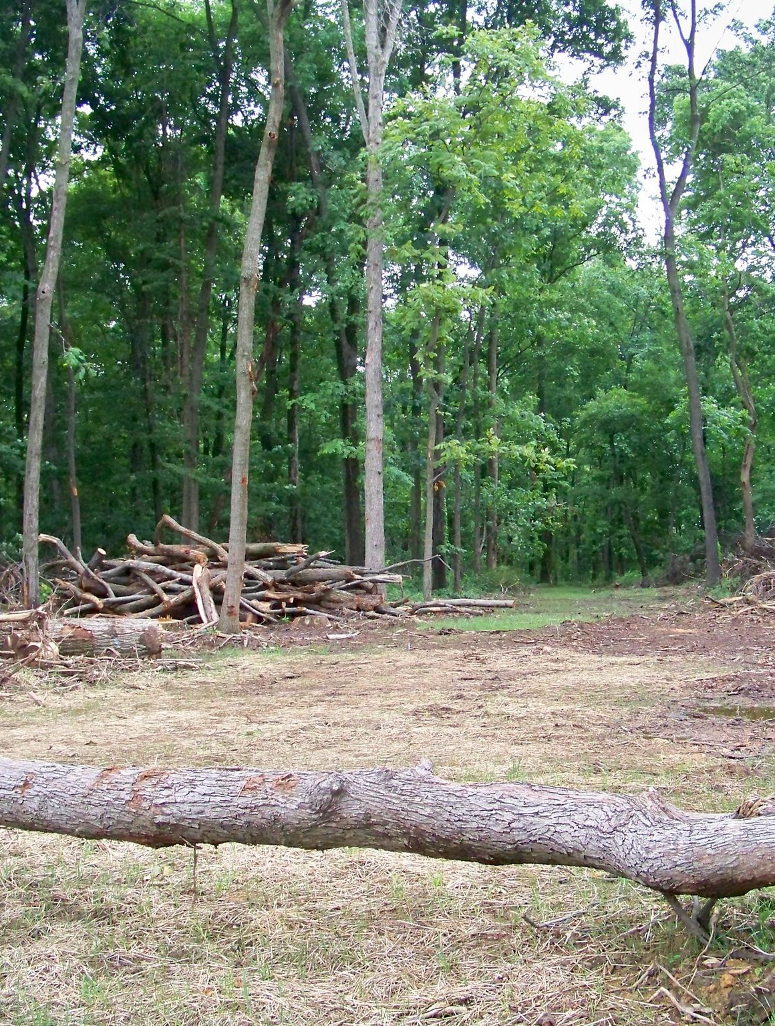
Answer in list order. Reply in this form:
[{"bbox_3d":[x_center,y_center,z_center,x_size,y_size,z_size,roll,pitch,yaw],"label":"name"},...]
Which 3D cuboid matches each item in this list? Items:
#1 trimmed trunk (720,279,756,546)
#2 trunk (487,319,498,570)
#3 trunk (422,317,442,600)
[{"bbox_3d":[6.865,-1.776,25.500,0.650,5.454,0.400,0,0,0],"label":"trimmed trunk"},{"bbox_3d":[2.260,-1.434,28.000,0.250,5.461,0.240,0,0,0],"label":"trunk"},{"bbox_3d":[0.697,-0.848,20.500,0.220,4.471,0.200,2,0,0],"label":"trunk"}]

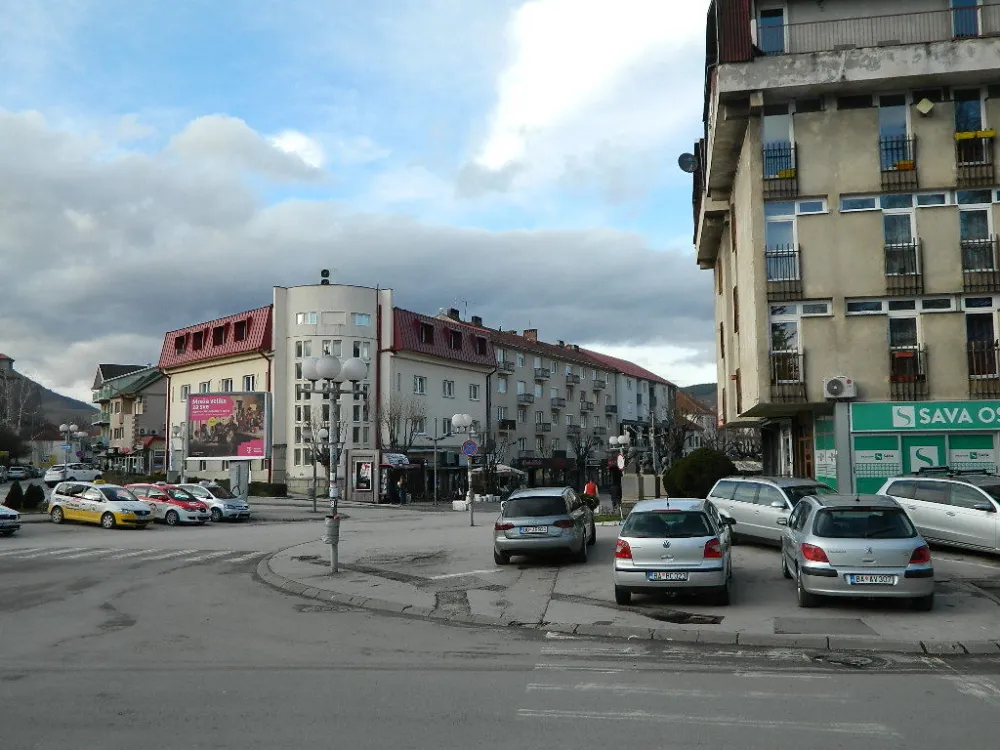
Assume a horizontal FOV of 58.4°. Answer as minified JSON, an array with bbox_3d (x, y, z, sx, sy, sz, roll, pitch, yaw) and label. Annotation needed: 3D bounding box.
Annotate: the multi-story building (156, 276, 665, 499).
[{"bbox_3d":[-3.362,5.012,108.756,27.000,15.300,90.000,-2,-5,23],"label":"multi-story building"}]

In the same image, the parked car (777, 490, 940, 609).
[{"bbox_3d":[5.360,2.570,13.750,1.750,1.510,4.220,-1,-5,13],"label":"parked car"}]

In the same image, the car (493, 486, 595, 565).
[{"bbox_3d":[1.030,3.110,19.050,1.830,1.440,4.700,-1,-5,10],"label":"car"}]

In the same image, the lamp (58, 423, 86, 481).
[{"bbox_3d":[-24.550,4.810,51.000,1.220,4.050,1.220,0,-5,0],"label":"lamp"}]

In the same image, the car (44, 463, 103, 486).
[{"bbox_3d":[-30.600,7.220,64.600,1.820,1.660,4.420,-2,-5,17],"label":"car"}]

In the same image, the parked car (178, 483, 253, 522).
[{"bbox_3d":[-13.120,5.760,41.000,4.200,1.580,1.770,-1,-5,30],"label":"parked car"}]

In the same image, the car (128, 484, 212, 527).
[{"bbox_3d":[-14.000,5.430,37.700,4.300,1.580,1.770,-2,-5,24],"label":"car"}]

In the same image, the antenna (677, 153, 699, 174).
[{"bbox_3d":[7.539,-8.481,35.910,0.850,0.850,0.450,-1,-5,6],"label":"antenna"}]

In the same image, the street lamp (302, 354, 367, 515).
[{"bbox_3d":[-3.190,1.689,17.220,1.270,4.173,1.270,-1,-5,1],"label":"street lamp"}]

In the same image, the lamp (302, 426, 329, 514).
[{"bbox_3d":[-8.900,4.610,43.200,1.220,4.000,1.220,0,-5,0],"label":"lamp"}]

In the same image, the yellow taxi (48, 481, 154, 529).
[{"bbox_3d":[-15.550,5.060,35.150,4.400,1.650,1.790,-1,-5,24],"label":"yellow taxi"}]

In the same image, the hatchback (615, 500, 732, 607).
[{"bbox_3d":[2.810,2.690,14.260,1.650,1.470,3.900,-3,-6,14],"label":"hatchback"}]

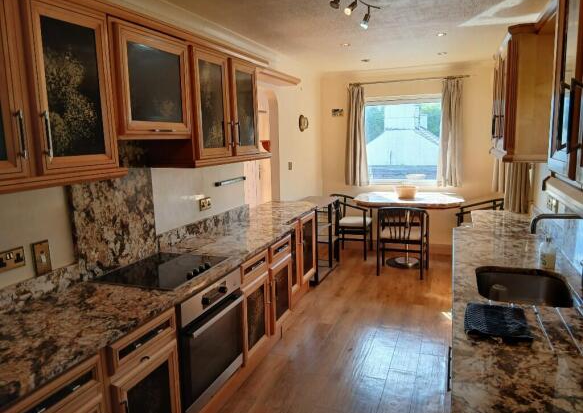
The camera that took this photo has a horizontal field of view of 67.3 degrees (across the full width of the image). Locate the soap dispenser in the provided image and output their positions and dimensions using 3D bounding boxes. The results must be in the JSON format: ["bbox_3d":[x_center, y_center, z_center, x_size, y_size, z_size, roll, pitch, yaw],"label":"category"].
[{"bbox_3d":[1.337,0.233,2.286,0.066,0.188,0.075,-6,10,-24],"label":"soap dispenser"}]

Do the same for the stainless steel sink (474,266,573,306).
[{"bbox_3d":[1.088,0.467,2.078,0.405,0.195,0.540,2,10,20],"label":"stainless steel sink"}]

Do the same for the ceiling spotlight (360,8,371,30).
[{"bbox_3d":[0.447,-1.142,2.645,0.065,0.130,0.060,-5,10,-20],"label":"ceiling spotlight"}]

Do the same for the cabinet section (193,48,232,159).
[{"bbox_3d":[-0.627,-0.623,2.771,0.310,0.625,0.410,2,10,20],"label":"cabinet section"}]

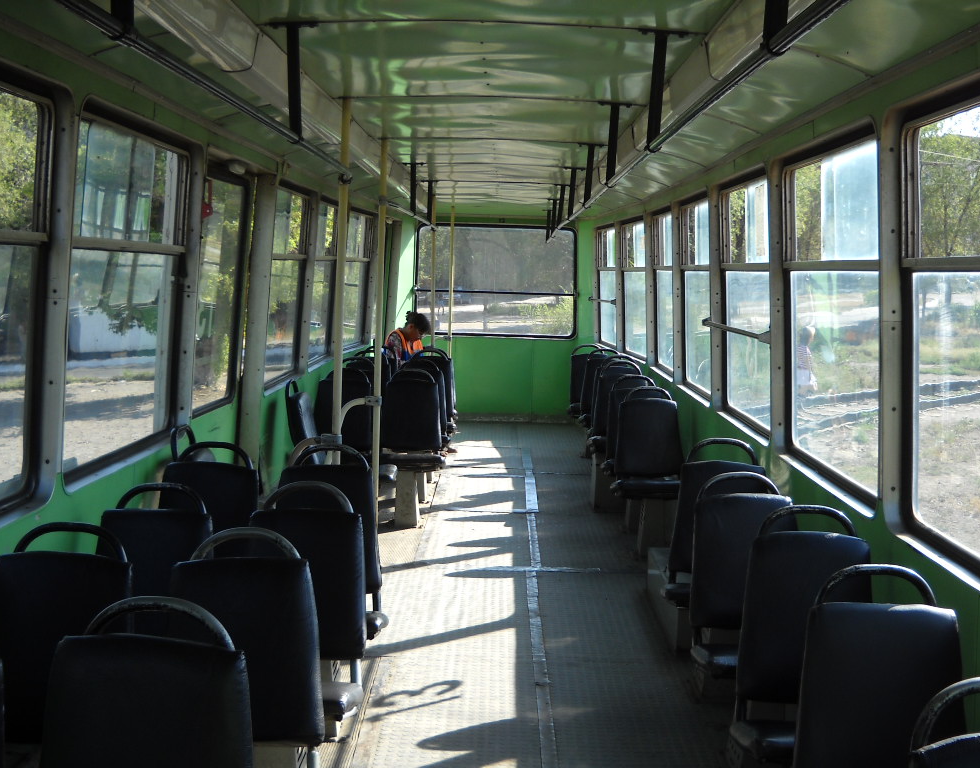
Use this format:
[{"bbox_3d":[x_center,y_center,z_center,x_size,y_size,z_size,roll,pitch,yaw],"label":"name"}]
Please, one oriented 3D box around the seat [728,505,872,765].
[{"bbox_3d":[0.819,0.632,3.266,0.420,0.640,0.500,2,5,1],"label":"seat"}]

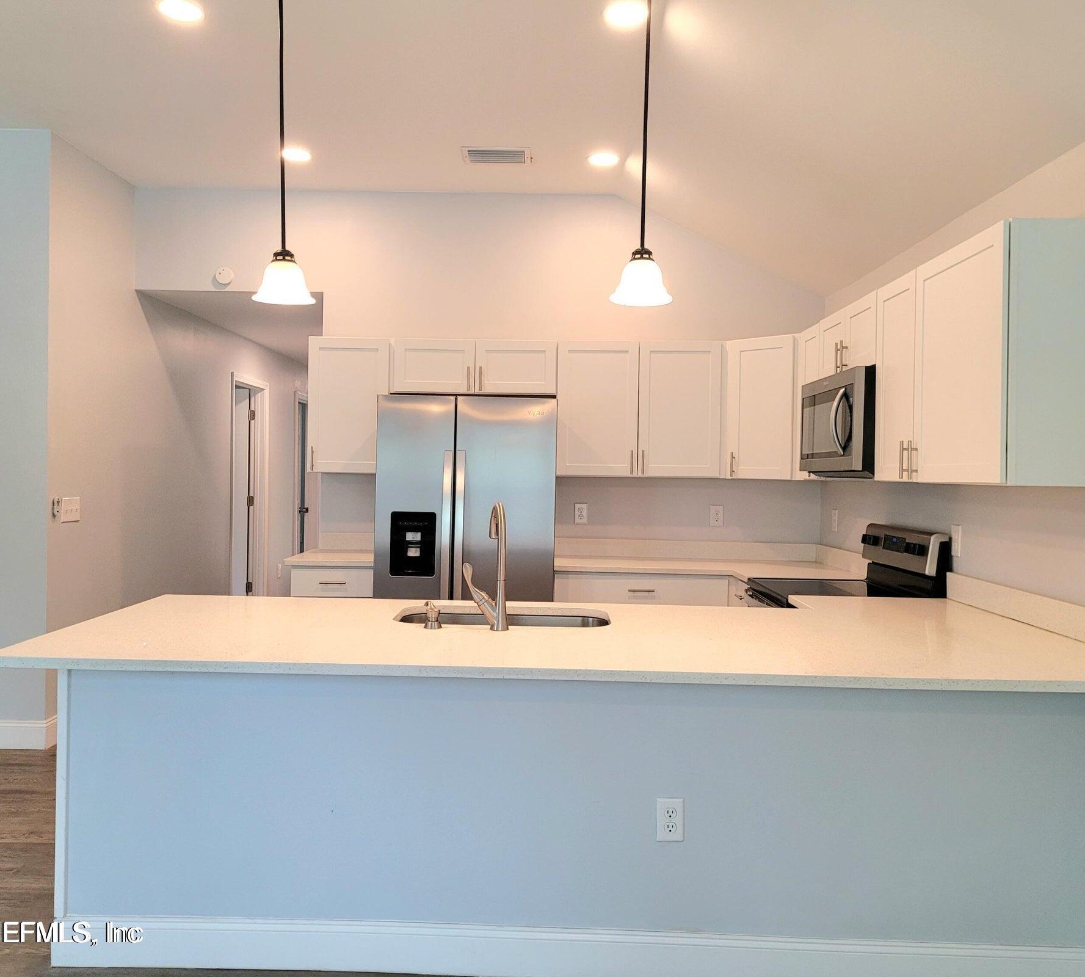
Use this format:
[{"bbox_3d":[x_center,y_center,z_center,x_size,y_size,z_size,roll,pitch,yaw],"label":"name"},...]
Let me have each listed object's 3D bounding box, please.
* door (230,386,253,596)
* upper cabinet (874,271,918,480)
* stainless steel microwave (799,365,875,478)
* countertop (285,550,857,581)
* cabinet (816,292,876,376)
[{"bbox_3d":[-2.889,0.175,8.319,0.760,2.060,0.040,1,1,0],"label":"door"},{"bbox_3d":[1.452,-0.390,3.595,0.320,0.746,0.402,1,1,1],"label":"upper cabinet"},{"bbox_3d":[1.434,-0.266,4.279,0.400,0.430,0.760,1,1,0],"label":"stainless steel microwave"},{"bbox_3d":[0.142,0.421,5.218,2.974,0.033,1.065,1,1,0],"label":"countertop"},{"bbox_3d":[1.463,-0.619,4.198,0.320,0.300,0.788,1,1,1],"label":"cabinet"}]

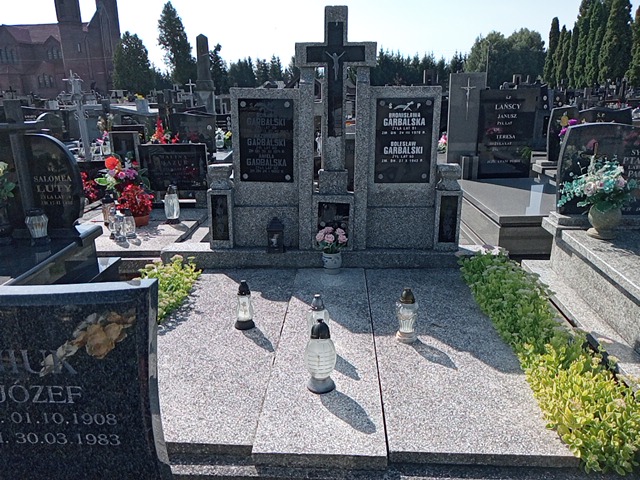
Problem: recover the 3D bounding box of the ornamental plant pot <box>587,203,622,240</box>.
[{"bbox_3d":[2.000,-0.133,3.649,0.230,0.225,0.230,1,15,3],"label":"ornamental plant pot"}]

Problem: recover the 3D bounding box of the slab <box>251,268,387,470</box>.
[{"bbox_3d":[0.042,0.522,2.837,0.496,0.050,1.955,1,17,3],"label":"slab"}]

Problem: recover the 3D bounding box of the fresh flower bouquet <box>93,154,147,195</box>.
[{"bbox_3d":[-1.774,-0.574,4.626,0.470,0.359,0.420,1,16,2],"label":"fresh flower bouquet"}]

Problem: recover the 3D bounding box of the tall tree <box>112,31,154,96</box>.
[{"bbox_3d":[-18.169,-16.175,51.034,3.960,8.100,3.960,1,15,3],"label":"tall tree"}]

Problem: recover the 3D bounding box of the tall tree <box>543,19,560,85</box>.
[{"bbox_3d":[19.036,-14.663,42.793,1.350,7.046,1.350,1,17,2],"label":"tall tree"}]

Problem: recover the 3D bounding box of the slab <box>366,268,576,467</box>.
[{"bbox_3d":[0.641,0.522,2.824,0.676,0.050,1.929,1,17,3],"label":"slab"}]

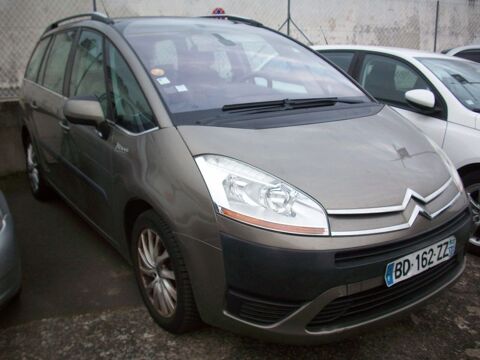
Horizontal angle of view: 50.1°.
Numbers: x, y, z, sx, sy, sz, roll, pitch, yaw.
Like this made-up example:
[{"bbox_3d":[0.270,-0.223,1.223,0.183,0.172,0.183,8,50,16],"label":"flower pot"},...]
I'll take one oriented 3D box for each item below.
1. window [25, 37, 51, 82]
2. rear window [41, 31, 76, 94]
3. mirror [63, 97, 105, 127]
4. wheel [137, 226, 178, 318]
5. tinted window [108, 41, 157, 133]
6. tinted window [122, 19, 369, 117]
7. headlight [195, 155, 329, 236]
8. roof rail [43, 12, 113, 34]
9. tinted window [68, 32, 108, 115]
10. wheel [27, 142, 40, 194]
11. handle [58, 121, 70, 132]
[{"bbox_3d":[-1.764,-1.042,4.445,0.060,0.410,0.680,15,6,-33],"label":"window"},{"bbox_3d":[-1.361,-0.906,3.876,0.050,0.480,0.610,14,4,-38],"label":"rear window"},{"bbox_3d":[-0.902,-0.395,2.957,0.230,0.180,0.160,-11,19,-34],"label":"mirror"},{"bbox_3d":[-0.361,0.473,2.716,0.180,0.460,0.460,-11,19,-34],"label":"wheel"},{"bbox_3d":[-0.626,-0.538,2.865,0.060,0.500,0.970,14,4,-38],"label":"tinted window"},{"bbox_3d":[-0.014,-0.800,3.313,1.430,0.160,1.120,-11,44,-34],"label":"tinted window"},{"bbox_3d":[0.071,0.072,2.288,0.350,0.280,0.590,-11,19,-34],"label":"headlight"},{"bbox_3d":[-1.320,-1.204,3.990,0.070,0.140,1.700,-11,19,-34],"label":"roof rail"},{"bbox_3d":[-0.941,-0.705,3.299,0.050,0.540,0.880,14,4,-38],"label":"tinted window"},{"bbox_3d":[-1.905,-0.126,4.884,0.180,0.455,0.455,-11,19,-34],"label":"wheel"},{"bbox_3d":[-1.219,-0.375,3.563,0.050,0.050,0.200,-11,19,-34],"label":"handle"}]

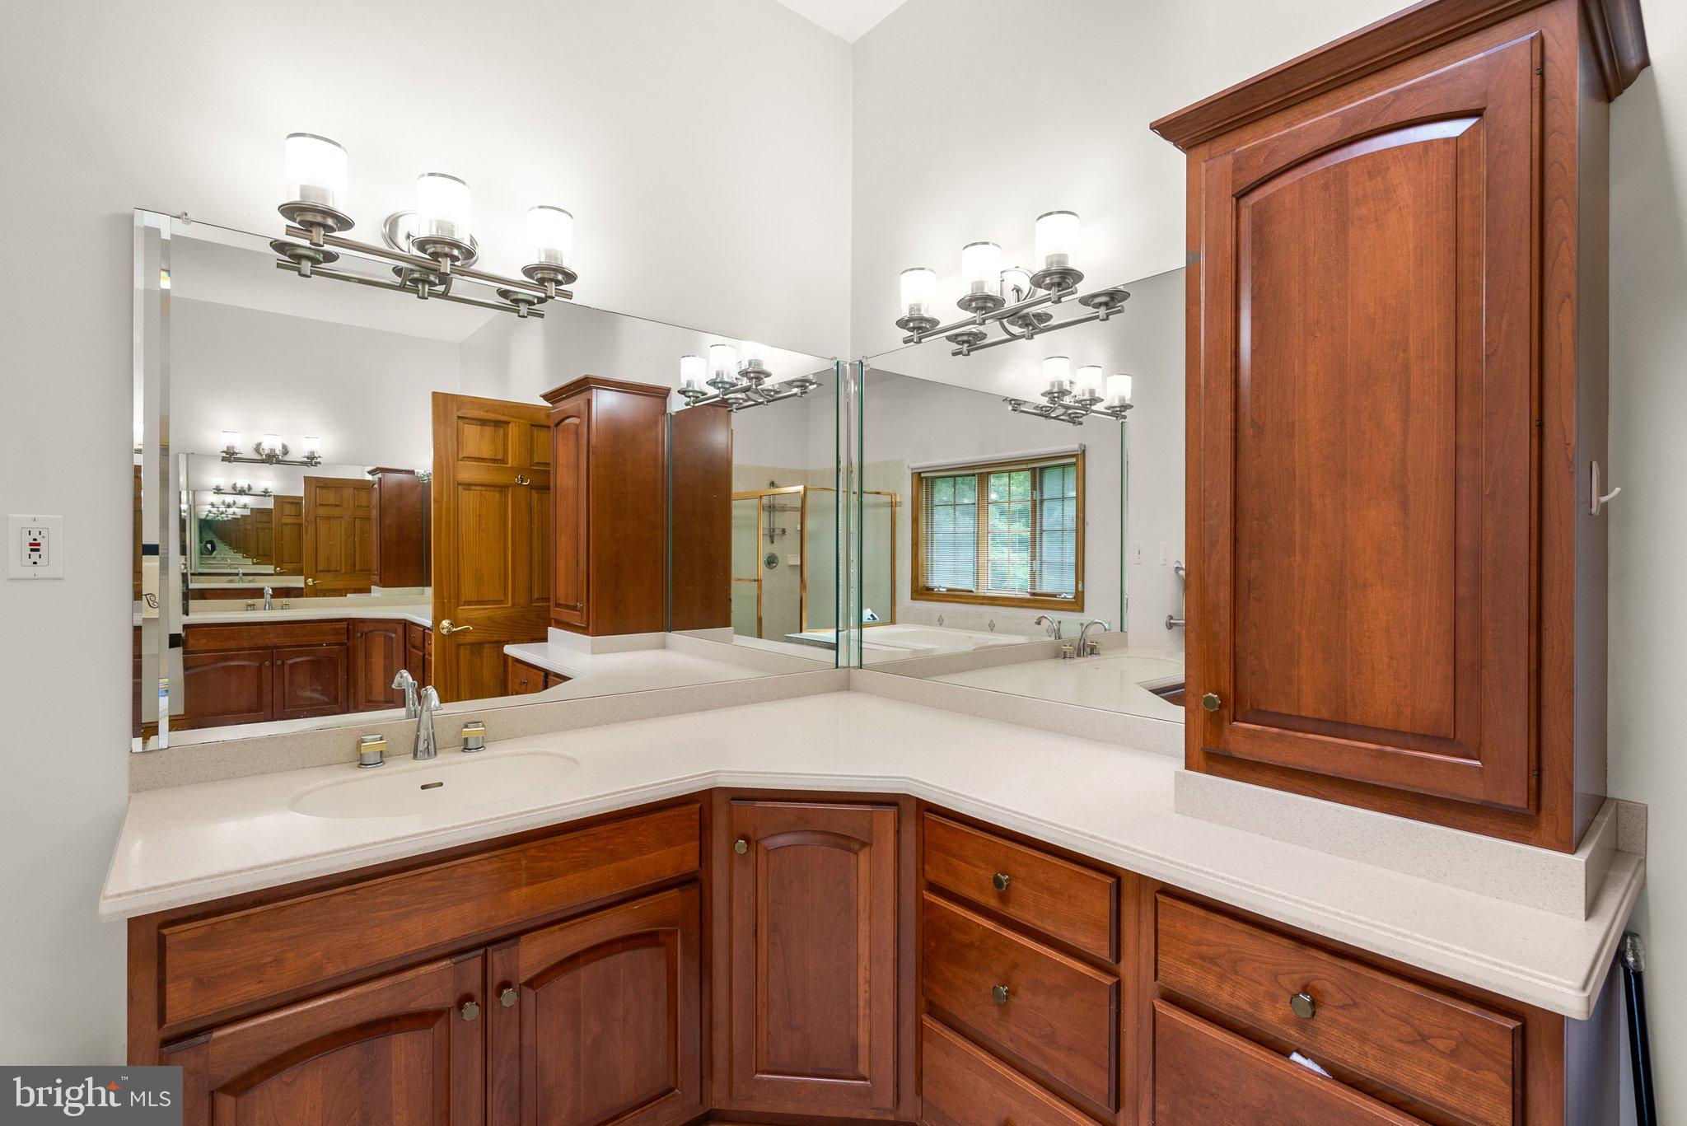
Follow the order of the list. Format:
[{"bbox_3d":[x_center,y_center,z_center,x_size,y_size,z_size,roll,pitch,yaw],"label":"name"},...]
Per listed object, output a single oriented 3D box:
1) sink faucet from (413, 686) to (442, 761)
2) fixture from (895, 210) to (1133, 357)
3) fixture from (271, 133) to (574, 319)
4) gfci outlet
[{"bbox_3d":[-0.910,0.353,1.649,0.055,0.173,0.175,0,1,-40],"label":"sink faucet"},{"bbox_3d":[0.391,-0.745,2.034,0.178,0.200,0.594,0,1,-41],"label":"fixture"},{"bbox_3d":[-0.908,-0.746,1.697,0.594,0.200,0.178,0,1,-40],"label":"fixture"},{"bbox_3d":[-1.458,-0.028,1.355,0.070,0.115,0.008,0,1,-40],"label":"gfci outlet"}]

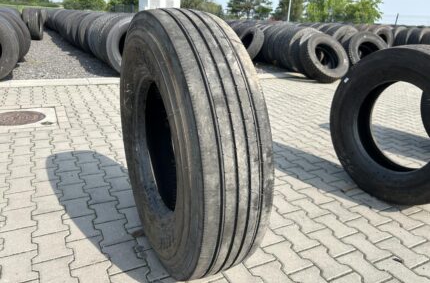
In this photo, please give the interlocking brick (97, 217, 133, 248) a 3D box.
[{"bbox_3d":[-0.511,0.486,1.639,0.162,0.070,0.198,-7,22,-27],"label":"interlocking brick"}]

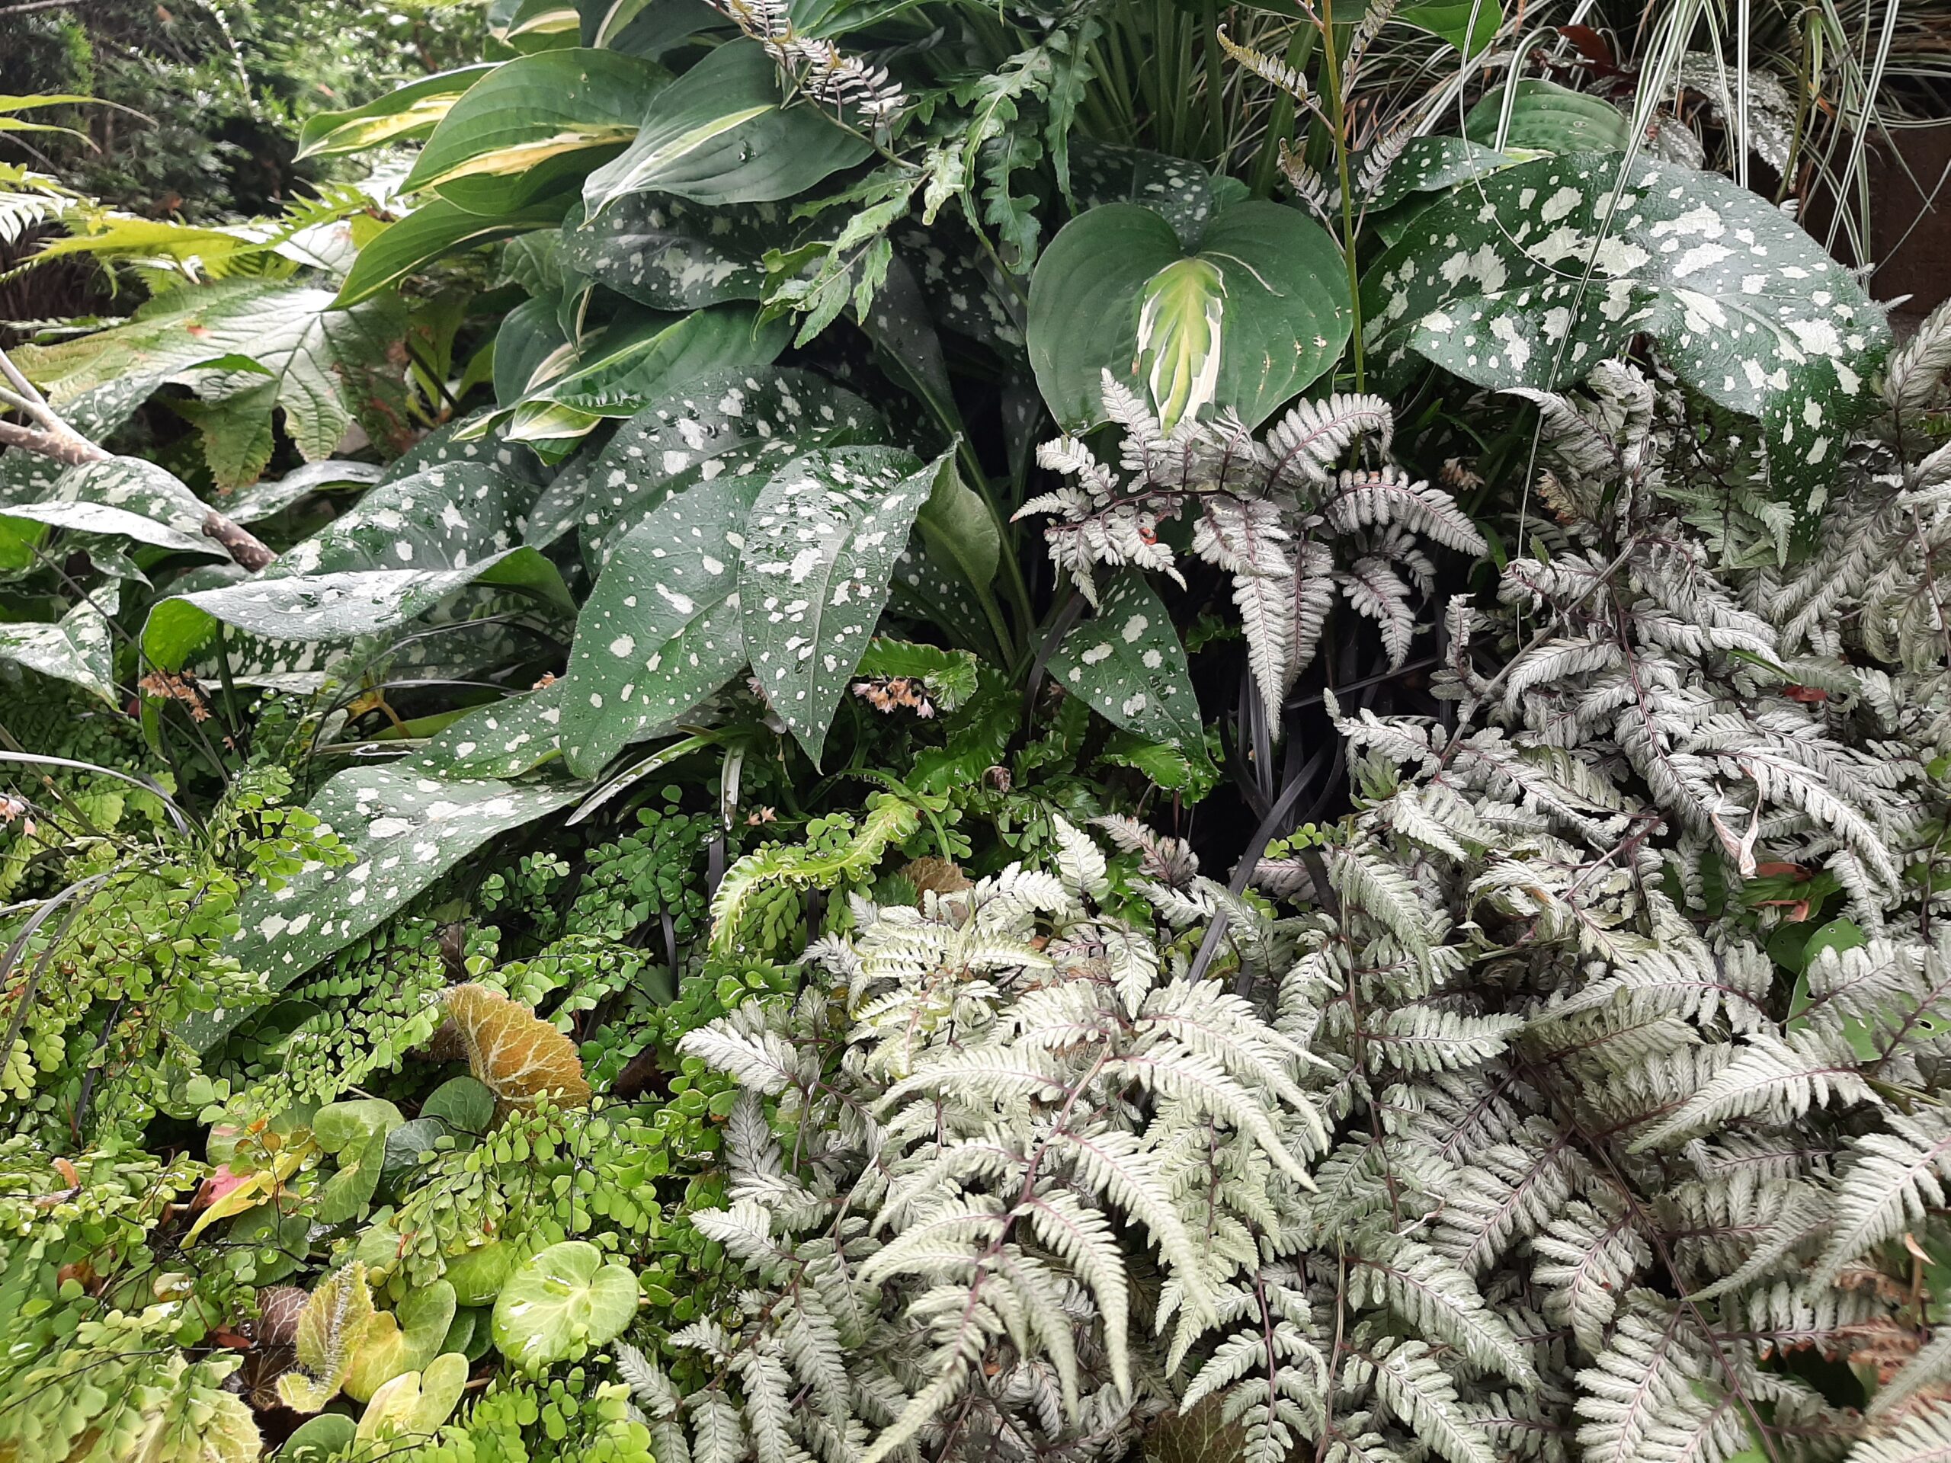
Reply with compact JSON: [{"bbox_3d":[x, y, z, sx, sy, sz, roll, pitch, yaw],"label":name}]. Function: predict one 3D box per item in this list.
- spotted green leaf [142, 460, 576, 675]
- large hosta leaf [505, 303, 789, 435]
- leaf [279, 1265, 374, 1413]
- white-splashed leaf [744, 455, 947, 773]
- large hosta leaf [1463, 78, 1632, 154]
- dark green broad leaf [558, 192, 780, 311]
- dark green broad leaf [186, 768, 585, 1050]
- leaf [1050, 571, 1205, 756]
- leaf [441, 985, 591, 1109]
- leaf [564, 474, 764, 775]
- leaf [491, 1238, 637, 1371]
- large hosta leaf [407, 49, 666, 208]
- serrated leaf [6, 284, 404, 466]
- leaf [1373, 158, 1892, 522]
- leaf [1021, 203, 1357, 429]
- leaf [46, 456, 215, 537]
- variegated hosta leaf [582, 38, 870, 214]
[{"bbox_3d":[-0.333,-0.087,0.790,0.220,0.050,0.095,-4,55,-3],"label":"spotted green leaf"},{"bbox_3d":[-0.184,-0.203,0.820,0.165,0.032,0.075,-25,61,-3],"label":"large hosta leaf"},{"bbox_3d":[-0.212,0.201,0.486,0.027,0.028,0.046,4,52,3],"label":"leaf"},{"bbox_3d":[-0.058,-0.060,0.619,0.079,0.040,0.159,2,62,4],"label":"white-splashed leaf"},{"bbox_3d":[0.296,-0.320,0.788,0.123,0.035,0.087,-13,61,-19],"label":"large hosta leaf"},{"bbox_3d":[-0.174,-0.281,0.860,0.145,0.030,0.080,-4,69,1],"label":"dark green broad leaf"},{"bbox_3d":[-0.256,0.052,0.613,0.182,0.030,0.092,-38,57,-24],"label":"dark green broad leaf"},{"bbox_3d":[0.085,-0.035,0.800,0.075,0.022,0.135,-31,80,-13],"label":"leaf"},{"bbox_3d":[-0.216,0.151,0.690,0.060,0.022,0.080,-40,81,-16],"label":"leaf"},{"bbox_3d":[-0.157,-0.056,0.750,0.085,0.185,0.028,30,-5,13],"label":"leaf"},{"bbox_3d":[-0.174,0.243,0.620,0.062,0.014,0.062,-40,66,-21],"label":"leaf"},{"bbox_3d":[-0.248,-0.332,0.808,0.161,0.086,0.045,-28,-5,-26],"label":"large hosta leaf"},{"bbox_3d":[-0.532,-0.243,1.020,0.260,0.070,0.170,10,44,11],"label":"serrated leaf"},{"bbox_3d":[0.307,-0.193,0.675,0.215,0.070,0.175,31,64,19],"label":"leaf"},{"bbox_3d":[0.092,-0.179,0.630,0.137,0.040,0.150,5,58,3],"label":"leaf"},{"bbox_3d":[-0.508,-0.141,0.880,0.105,0.030,0.070,-17,51,-15],"label":"leaf"},{"bbox_3d":[-0.130,-0.300,0.733,0.163,0.040,0.098,-29,73,-22],"label":"variegated hosta leaf"}]

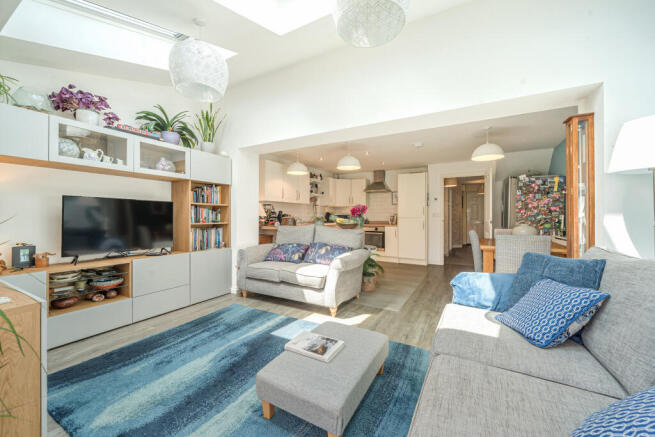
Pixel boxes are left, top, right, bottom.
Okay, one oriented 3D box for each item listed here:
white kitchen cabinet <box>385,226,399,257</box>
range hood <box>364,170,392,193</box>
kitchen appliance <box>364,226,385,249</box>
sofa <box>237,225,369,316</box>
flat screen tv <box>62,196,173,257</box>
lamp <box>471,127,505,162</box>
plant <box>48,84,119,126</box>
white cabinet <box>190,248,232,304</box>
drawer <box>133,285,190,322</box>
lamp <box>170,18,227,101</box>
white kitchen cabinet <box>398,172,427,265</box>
[{"bbox_3d":[1.675,0.580,5.890,0.300,0.760,0.580,0,0,31],"label":"white kitchen cabinet"},{"bbox_3d":[1.353,-0.981,6.359,0.600,0.640,0.480,0,0,29],"label":"range hood"},{"bbox_3d":[1.305,0.494,6.294,0.600,0.580,0.550,0,0,29],"label":"kitchen appliance"},{"bbox_3d":[-0.325,0.590,3.255,1.610,0.960,0.950,0,0,29],"label":"sofa"},{"bbox_3d":[-2.206,0.089,2.609,0.090,0.590,0.970,0,0,29],"label":"flat screen tv"},{"bbox_3d":[2.155,-1.020,3.180,0.375,0.420,0.375,0,0,29],"label":"lamp"},{"bbox_3d":[-2.287,-1.030,2.239,0.370,0.370,0.460,0,0,32],"label":"plant"},{"bbox_3d":[-1.753,0.764,3.345,0.420,0.650,0.600,0,0,29],"label":"white cabinet"},{"bbox_3d":[-2.069,0.975,2.860,0.420,0.274,0.588,0,0,32],"label":"drawer"},{"bbox_3d":[-1.040,-1.317,1.930,0.420,0.580,0.420,0,0,29],"label":"lamp"},{"bbox_3d":[2.151,0.009,5.860,0.640,2.160,0.600,0,0,29],"label":"white kitchen cabinet"}]

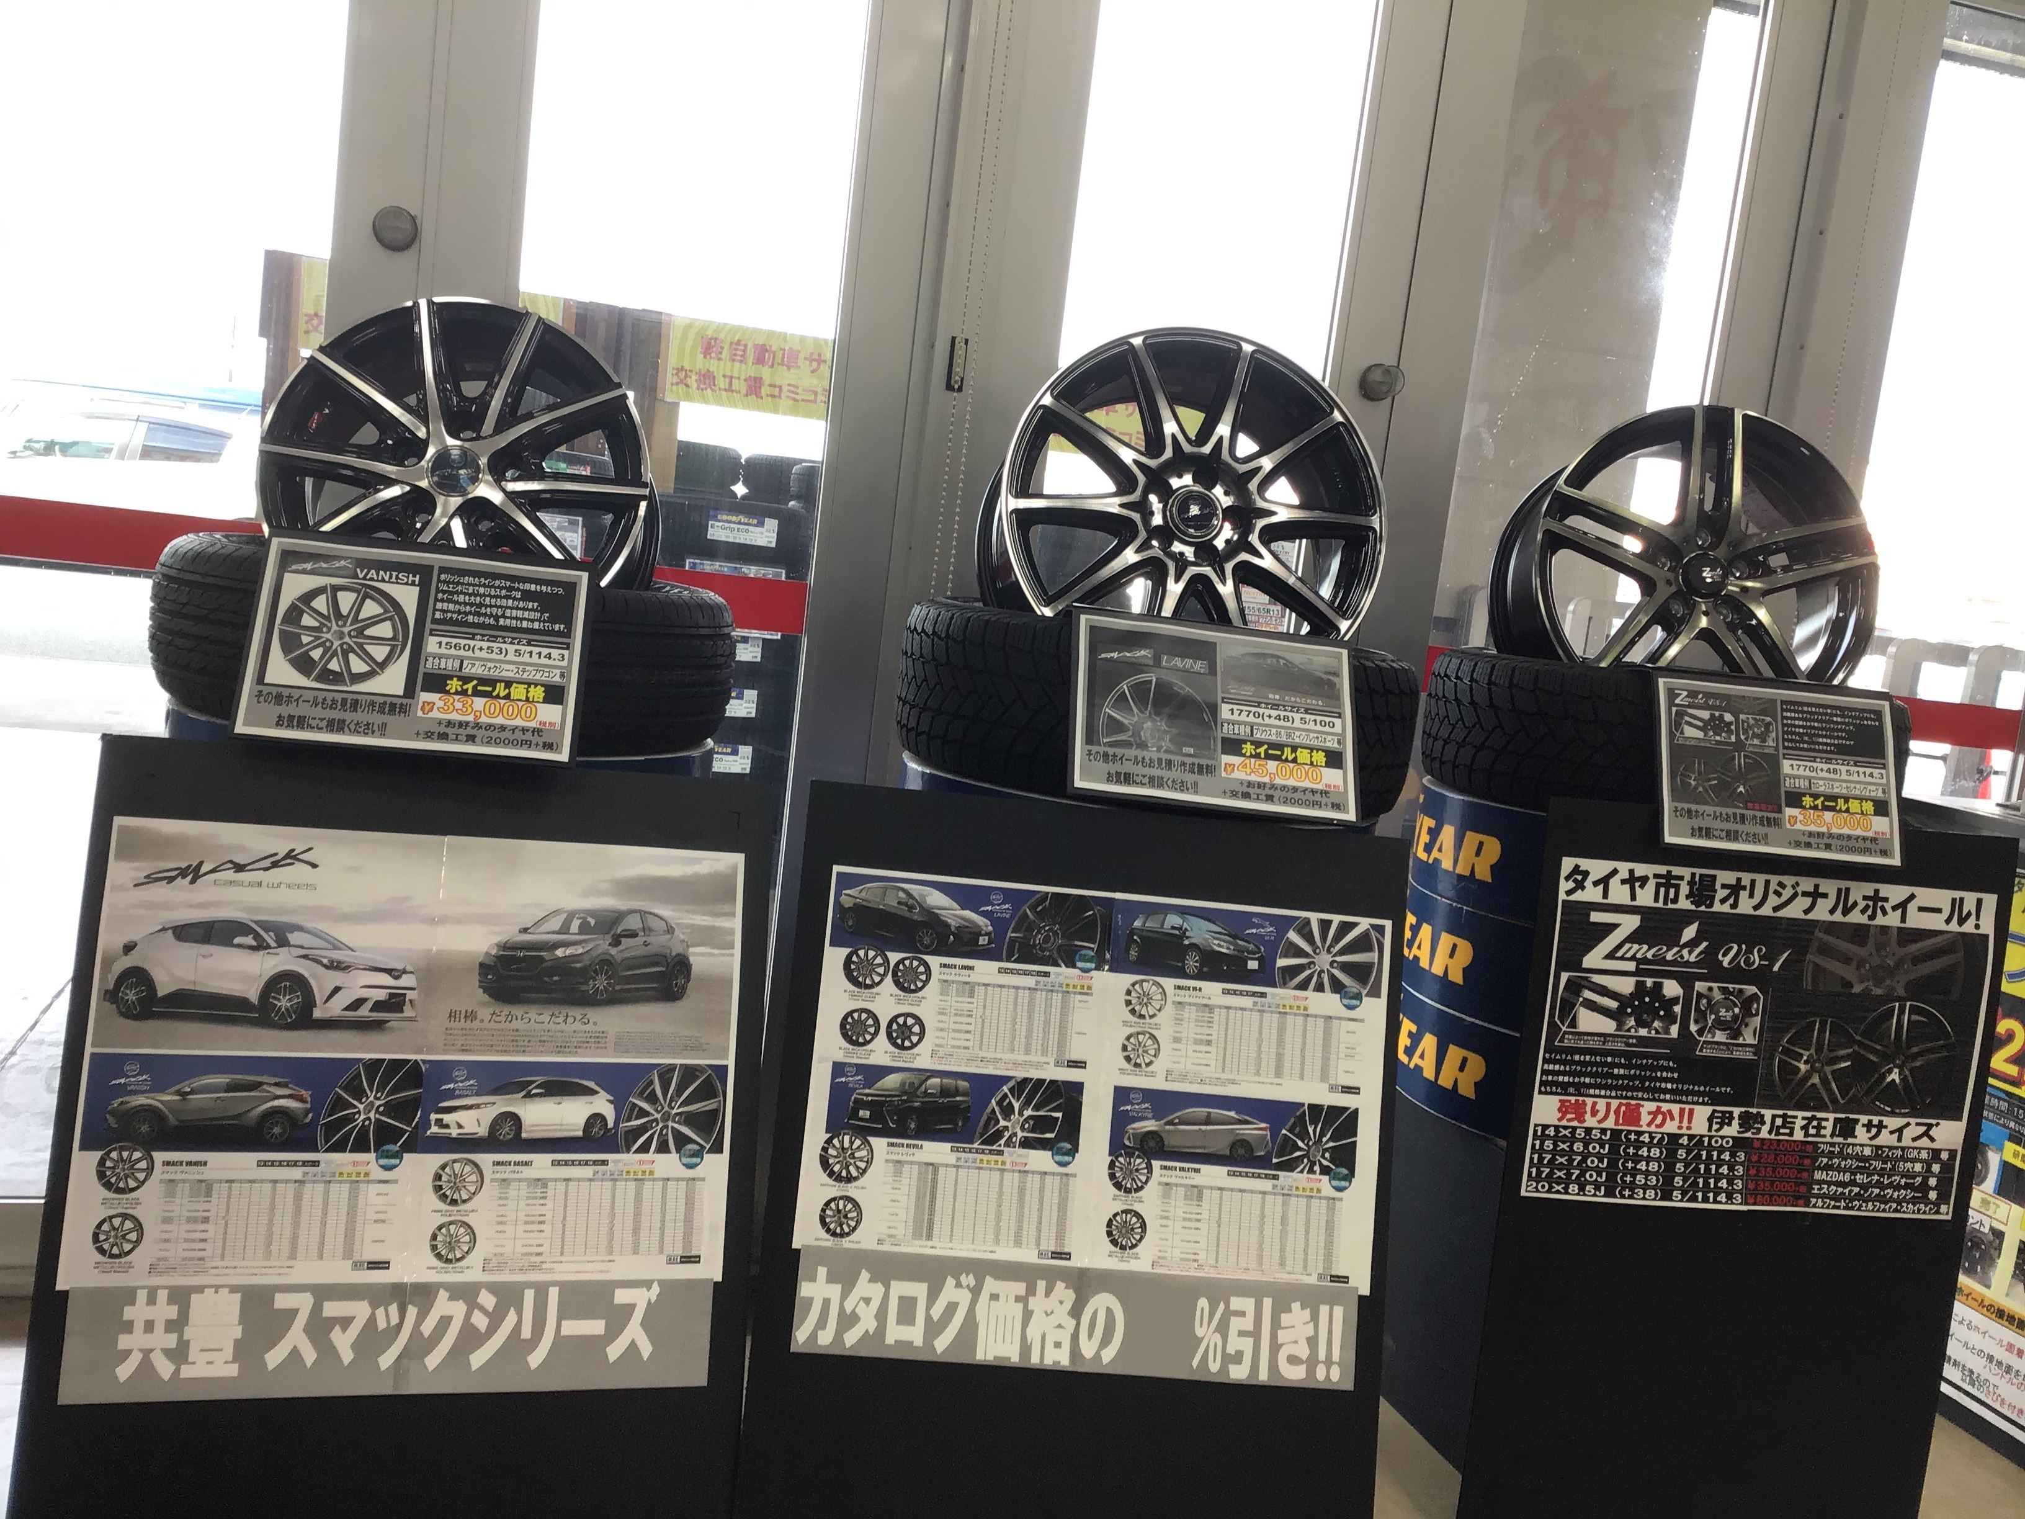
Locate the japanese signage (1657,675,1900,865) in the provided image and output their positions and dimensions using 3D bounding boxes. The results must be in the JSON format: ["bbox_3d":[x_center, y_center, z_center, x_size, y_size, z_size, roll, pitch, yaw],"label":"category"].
[{"bbox_3d":[0.933,0.012,2.212,0.303,0.215,0.010,6,-17,-4],"label":"japanese signage"}]

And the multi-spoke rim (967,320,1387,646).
[{"bbox_3d":[0.203,-0.274,2.254,0.470,0.470,0.205,6,-13,-9],"label":"multi-spoke rim"}]

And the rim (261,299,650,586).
[{"bbox_3d":[-0.617,-0.293,2.062,0.415,0.415,0.180,6,-14,-5],"label":"rim"}]

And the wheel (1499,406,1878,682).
[{"bbox_3d":[0.943,-0.243,2.565,0.470,0.470,0.210,7,-5,-1],"label":"wheel"}]

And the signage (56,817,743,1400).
[{"bbox_3d":[-0.566,0.333,1.736,0.600,0.526,0.010,5,-11,-17],"label":"signage"}]

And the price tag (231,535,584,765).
[{"bbox_3d":[-0.564,-0.106,1.732,0.303,0.217,0.010,5,-27,-12],"label":"price tag"}]

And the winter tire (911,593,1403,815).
[{"bbox_3d":[0.177,-0.070,2.265,0.646,0.207,0.646,6,7,-6],"label":"winter tire"}]

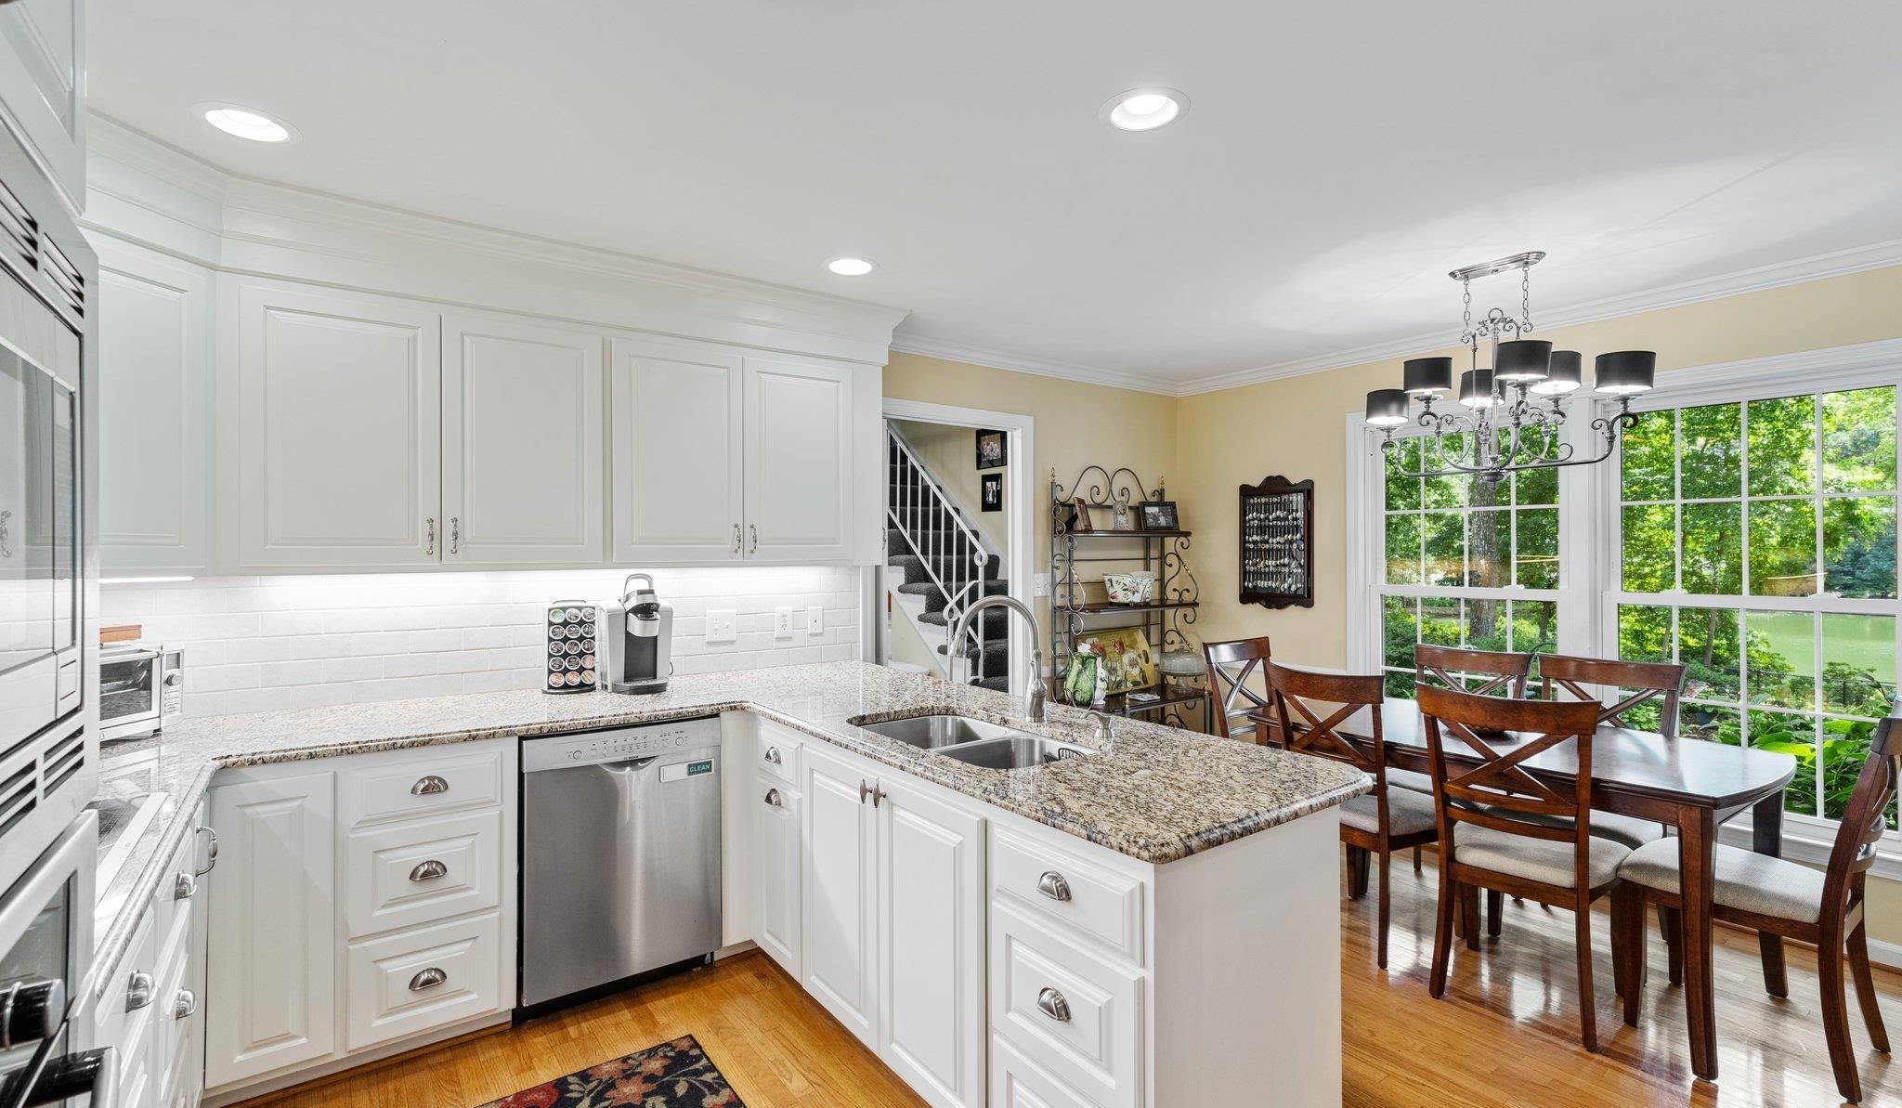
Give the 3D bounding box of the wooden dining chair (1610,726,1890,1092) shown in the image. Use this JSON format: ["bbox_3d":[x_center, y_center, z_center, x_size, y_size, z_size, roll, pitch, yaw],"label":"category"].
[{"bbox_3d":[2.323,0.908,2.443,0.465,0.970,0.550,0,0,-36],"label":"wooden dining chair"}]

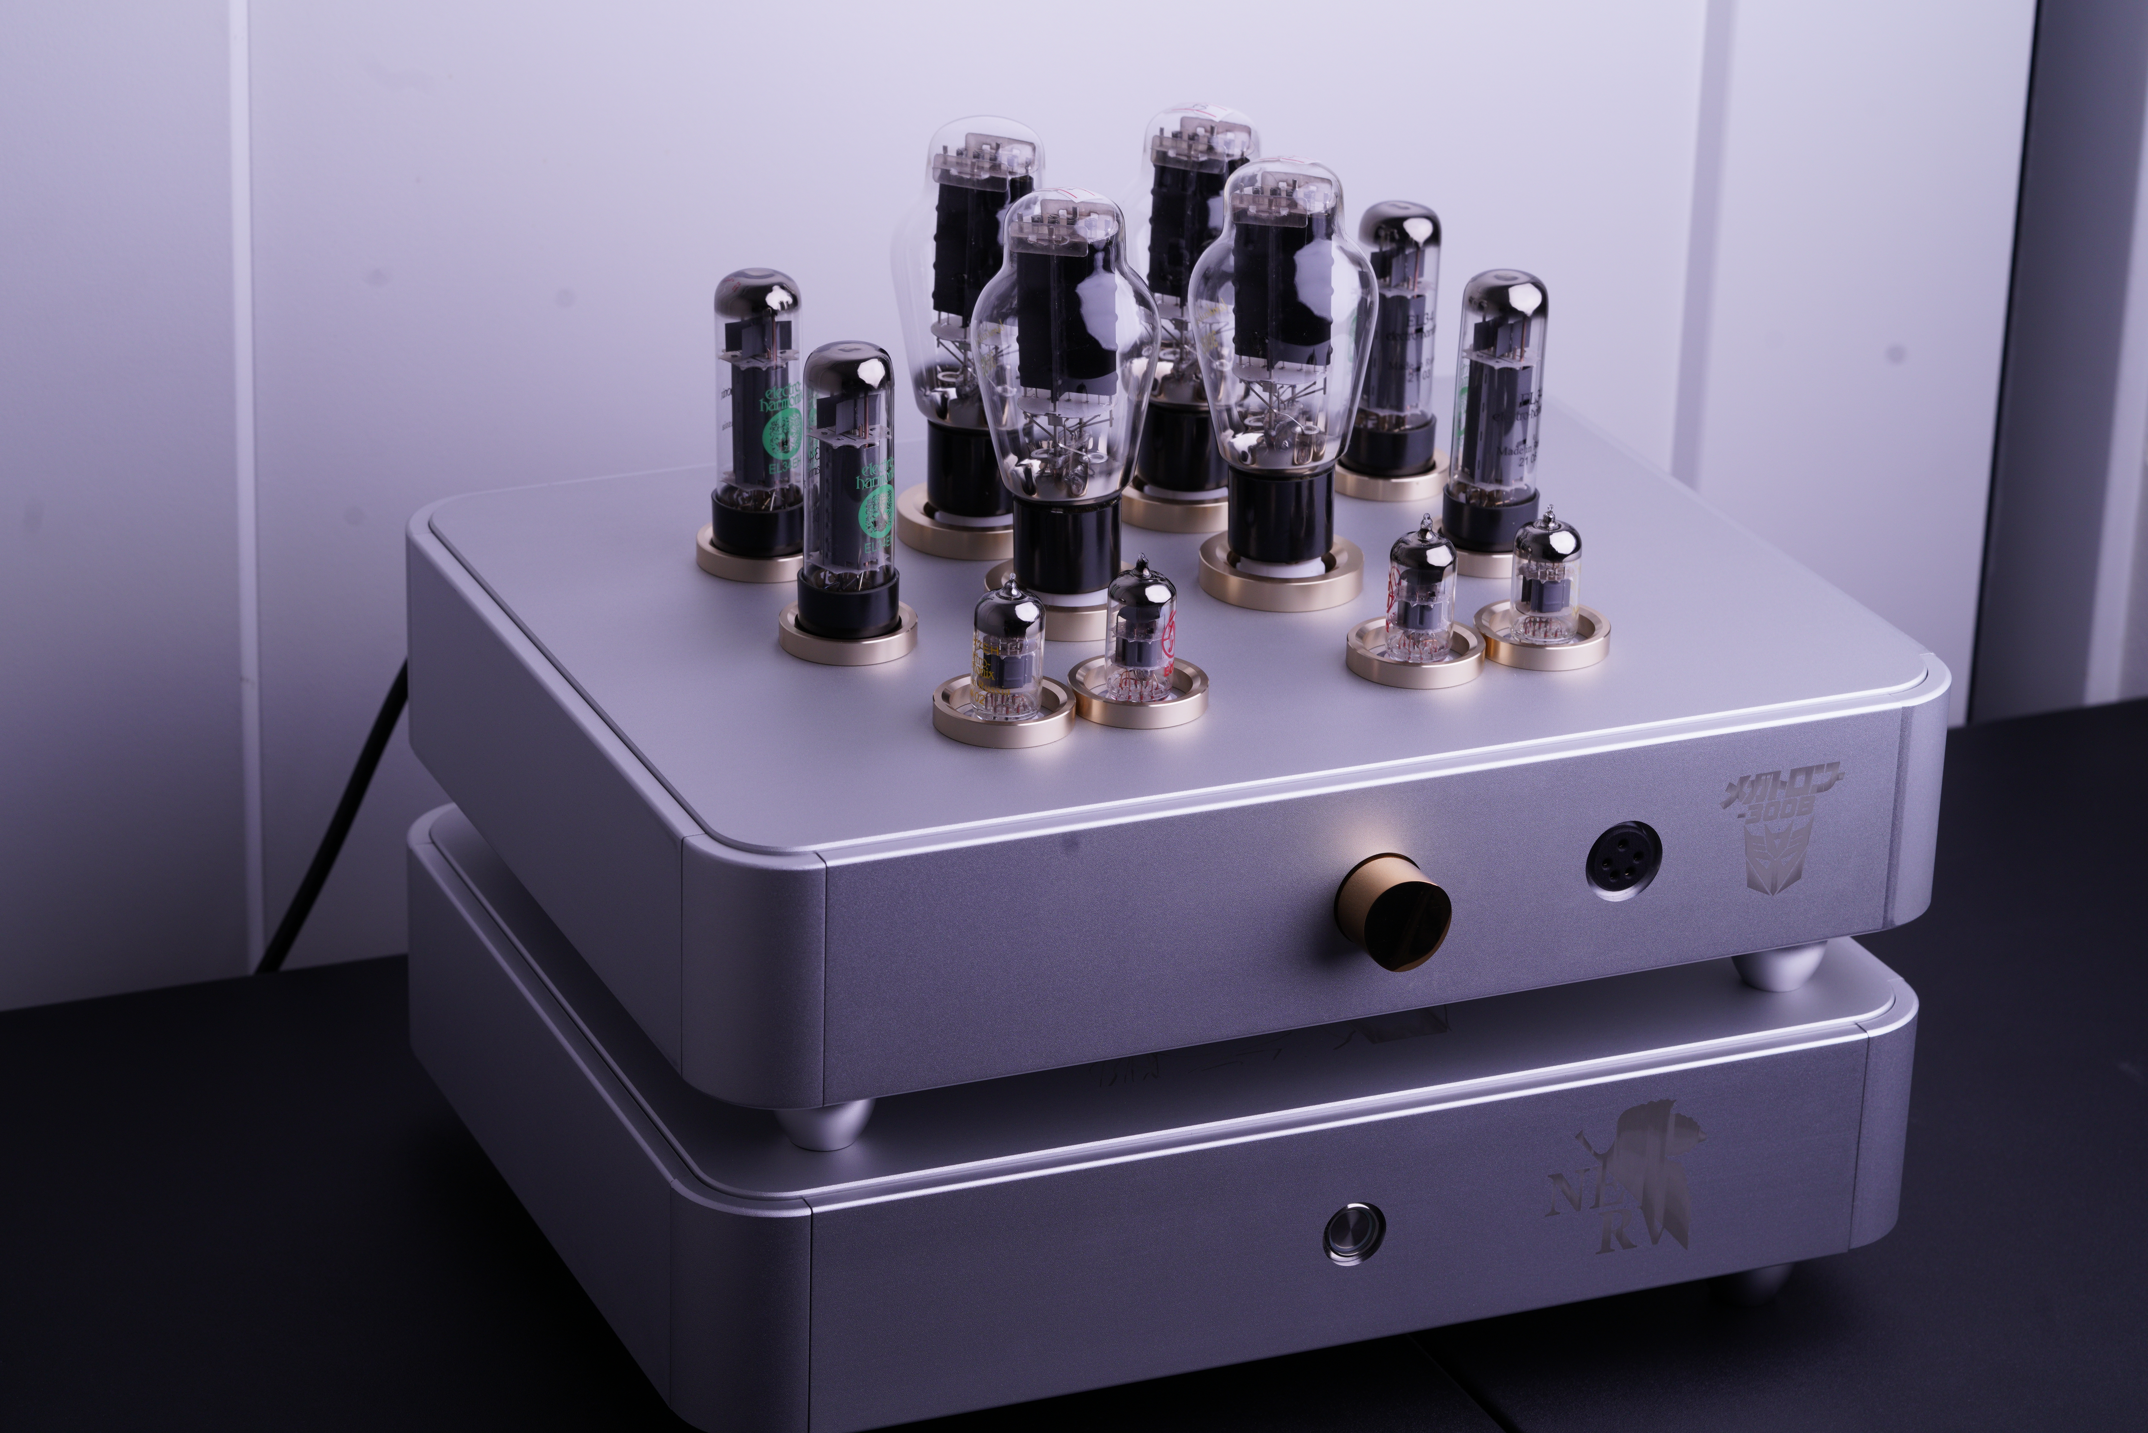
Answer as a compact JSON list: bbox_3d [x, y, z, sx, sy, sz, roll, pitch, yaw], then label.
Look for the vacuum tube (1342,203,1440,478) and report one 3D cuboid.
[{"bbox_3d":[0.112,-0.134,1.899,0.033,0.095,0.033,2,23,-1],"label":"vacuum tube"}]

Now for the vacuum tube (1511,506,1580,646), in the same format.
[{"bbox_3d":[0.152,-0.046,1.726,0.021,0.046,0.021,2,22,-1],"label":"vacuum tube"}]

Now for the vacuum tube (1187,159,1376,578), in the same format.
[{"bbox_3d":[0.068,-0.114,1.753,0.061,0.139,0.061,-1,22,0],"label":"vacuum tube"}]

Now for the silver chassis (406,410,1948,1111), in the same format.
[{"bbox_3d":[0.030,-0.004,1.826,0.444,0.081,0.332,-8,25,-23],"label":"silver chassis"}]

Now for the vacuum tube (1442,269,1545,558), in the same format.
[{"bbox_3d":[0.141,-0.101,1.791,0.033,0.097,0.033,2,22,-1],"label":"vacuum tube"}]

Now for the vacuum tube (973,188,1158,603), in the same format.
[{"bbox_3d":[-0.003,-0.107,1.762,0.061,0.132,0.061,2,23,-1],"label":"vacuum tube"}]

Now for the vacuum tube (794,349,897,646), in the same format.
[{"bbox_3d":[-0.073,-0.074,1.743,0.033,0.094,0.033,2,23,-1],"label":"vacuum tube"}]

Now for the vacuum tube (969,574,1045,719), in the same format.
[{"bbox_3d":[-0.021,-0.022,1.655,0.021,0.046,0.021,2,22,-1],"label":"vacuum tube"}]

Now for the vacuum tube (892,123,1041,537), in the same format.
[{"bbox_3d":[-0.030,-0.132,1.789,0.061,0.138,0.061,2,22,-1],"label":"vacuum tube"}]

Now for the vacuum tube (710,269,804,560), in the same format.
[{"bbox_3d":[-0.105,-0.103,1.806,0.033,0.095,0.033,2,23,-1],"label":"vacuum tube"}]

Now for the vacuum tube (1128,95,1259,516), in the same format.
[{"bbox_3d":[0.040,-0.140,1.819,0.061,0.136,0.061,2,22,-1],"label":"vacuum tube"}]

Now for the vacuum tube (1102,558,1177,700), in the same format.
[{"bbox_3d":[0.022,-0.030,1.714,0.022,0.047,0.022,2,23,-1],"label":"vacuum tube"}]

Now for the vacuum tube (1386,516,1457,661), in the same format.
[{"bbox_3d":[0.113,-0.043,1.752,0.022,0.048,0.022,2,23,-1],"label":"vacuum tube"}]

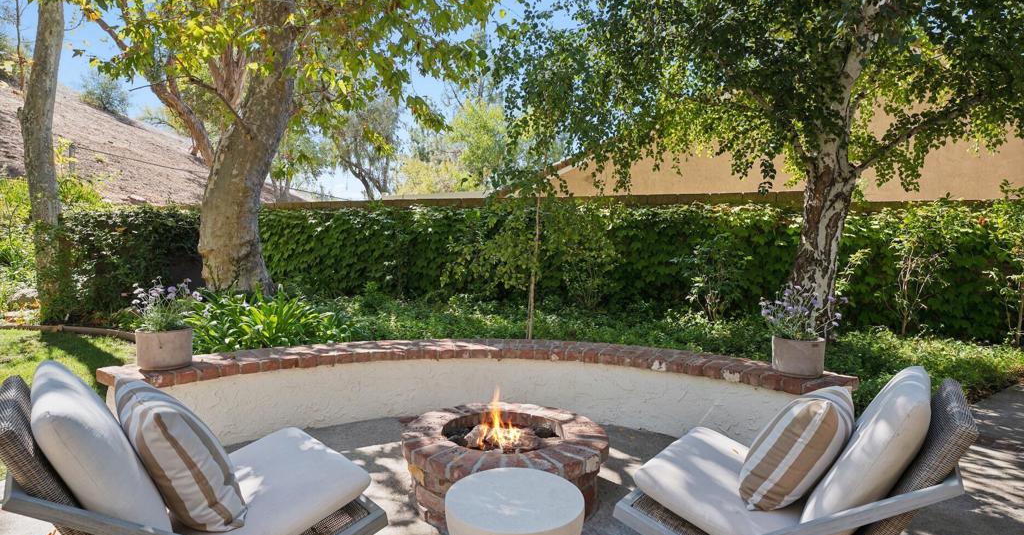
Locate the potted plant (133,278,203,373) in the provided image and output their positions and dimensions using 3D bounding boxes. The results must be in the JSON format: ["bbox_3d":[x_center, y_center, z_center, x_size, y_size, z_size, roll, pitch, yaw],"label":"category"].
[{"bbox_3d":[-1.972,0.312,2.760,0.340,0.490,0.340,0,0,0],"label":"potted plant"}]

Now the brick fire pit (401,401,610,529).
[{"bbox_3d":[-0.026,0.871,2.185,0.915,0.272,0.915,0,0,0],"label":"brick fire pit"}]

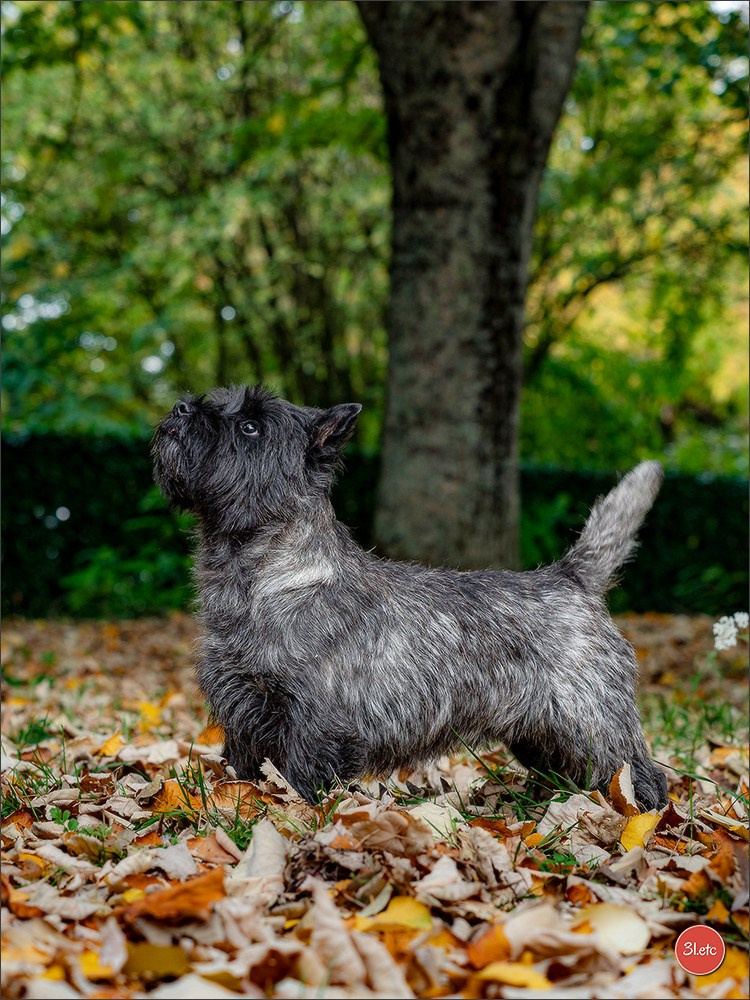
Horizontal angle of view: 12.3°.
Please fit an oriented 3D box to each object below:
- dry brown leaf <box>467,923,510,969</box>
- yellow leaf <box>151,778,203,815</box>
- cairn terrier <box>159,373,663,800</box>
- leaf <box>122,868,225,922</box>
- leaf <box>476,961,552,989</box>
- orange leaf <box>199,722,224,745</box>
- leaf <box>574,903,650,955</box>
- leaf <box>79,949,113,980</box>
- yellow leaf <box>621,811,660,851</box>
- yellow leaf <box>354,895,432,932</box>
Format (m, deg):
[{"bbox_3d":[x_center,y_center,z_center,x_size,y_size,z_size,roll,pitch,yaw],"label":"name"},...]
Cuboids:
[{"bbox_3d":[0.077,0.303,2.357,0.044,0.031,0.037,0,-1,0],"label":"dry brown leaf"},{"bbox_3d":[-0.208,0.310,3.629,0.058,0.039,0.047,0,-1,0],"label":"yellow leaf"},{"bbox_3d":[0.037,0.106,3.650,0.541,0.455,0.180,0,-1,3],"label":"cairn terrier"},{"bbox_3d":[-0.153,0.300,2.628,0.077,0.037,0.057,0,-1,0],"label":"leaf"},{"bbox_3d":[0.089,0.303,2.211,0.049,0.019,0.040,0,-1,0],"label":"leaf"},{"bbox_3d":[-0.197,0.286,4.250,0.037,0.027,0.032,0,0,0],"label":"orange leaf"},{"bbox_3d":[0.169,0.304,2.461,0.055,0.035,0.048,0,-1,0],"label":"leaf"},{"bbox_3d":[-0.179,0.304,2.263,0.028,0.020,0.026,0,-1,0],"label":"leaf"},{"bbox_3d":[0.254,0.319,3.330,0.036,0.036,0.030,0,0,0],"label":"yellow leaf"},{"bbox_3d":[0.013,0.302,2.534,0.057,0.027,0.048,0,-1,0],"label":"yellow leaf"}]

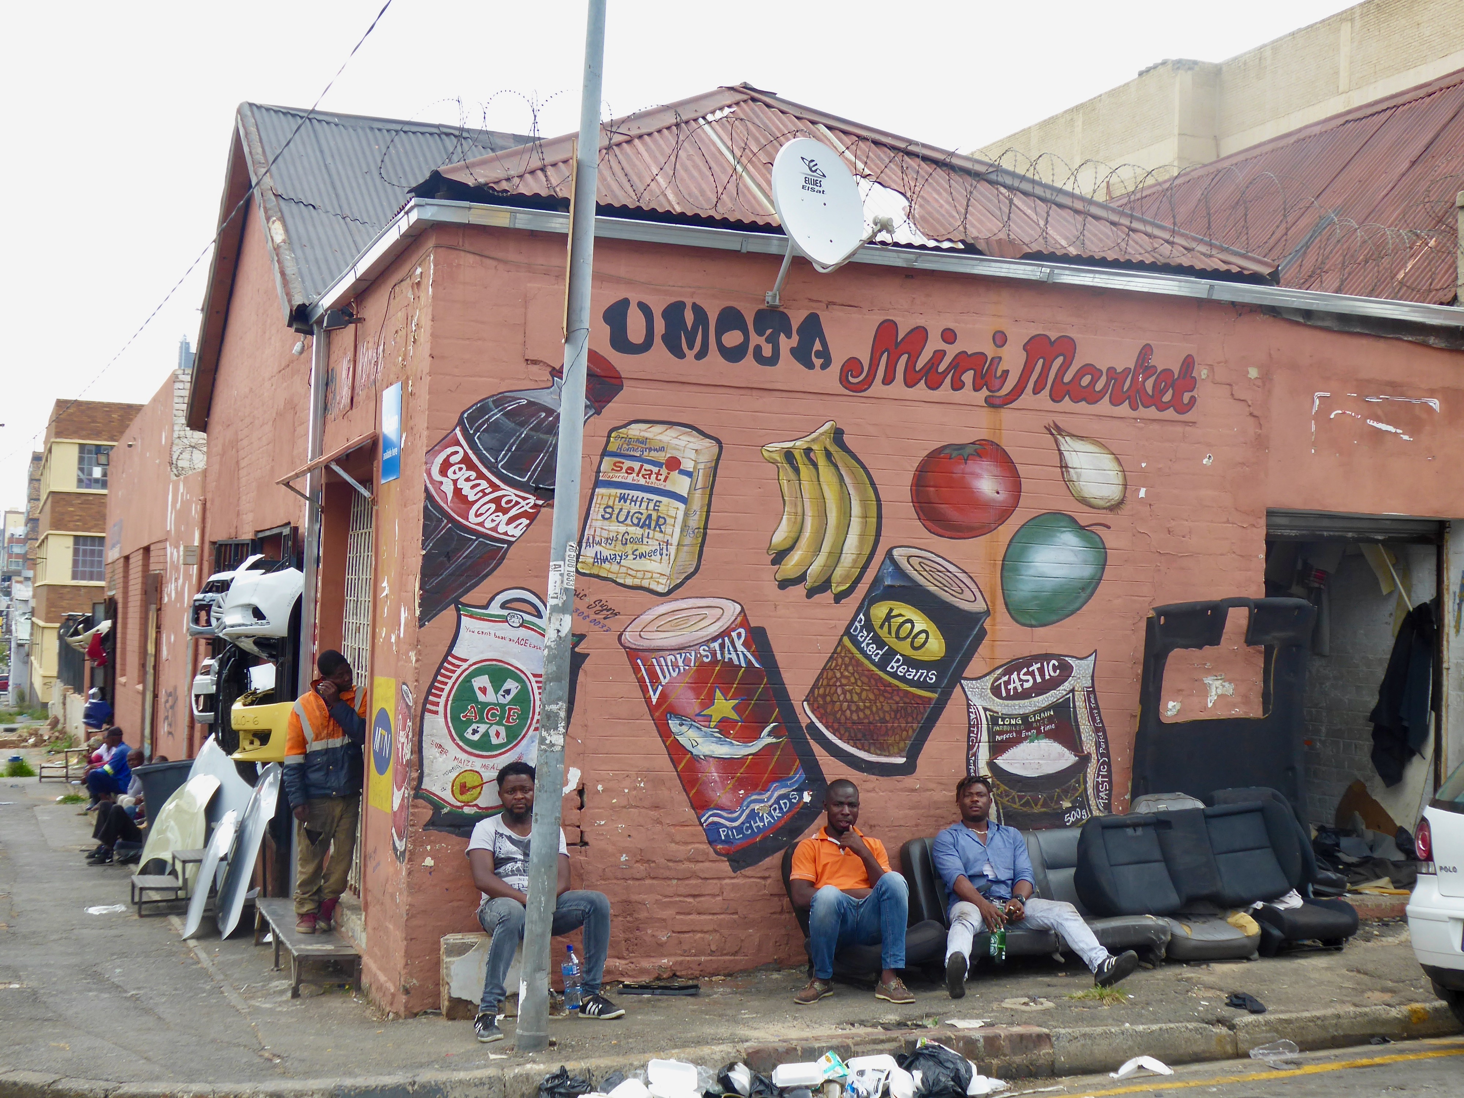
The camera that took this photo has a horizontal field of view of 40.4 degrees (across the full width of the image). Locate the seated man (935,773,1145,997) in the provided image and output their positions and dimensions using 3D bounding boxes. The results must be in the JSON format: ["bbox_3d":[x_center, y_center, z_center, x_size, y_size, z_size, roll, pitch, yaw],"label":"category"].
[{"bbox_3d":[1.416,1.627,9.695,0.855,0.968,1.009,2,-3,-4],"label":"seated man"}]

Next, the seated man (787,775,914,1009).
[{"bbox_3d":[0.561,1.622,9.489,0.567,1.004,0.855,2,-3,-7],"label":"seated man"}]

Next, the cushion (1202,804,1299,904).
[{"bbox_3d":[2.730,1.608,10.485,0.484,0.536,0.175,-5,-19,-13],"label":"cushion"}]

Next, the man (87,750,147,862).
[{"bbox_3d":[-5.769,2.458,18.900,0.820,1.060,0.520,3,-3,-31],"label":"man"}]

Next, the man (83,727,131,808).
[{"bbox_3d":[-8.255,2.906,26.300,0.750,1.080,0.500,3,-3,-26],"label":"man"}]

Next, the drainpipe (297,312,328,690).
[{"bbox_3d":[-2.715,0.535,12.689,0.093,3.966,0.103,2,-3,-20],"label":"drainpipe"}]

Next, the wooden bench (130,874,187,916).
[{"bbox_3d":[-4.158,2.521,14.459,0.340,0.206,0.824,2,-3,-20],"label":"wooden bench"}]

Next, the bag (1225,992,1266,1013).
[{"bbox_3d":[2.251,1.987,8.744,0.185,0.077,0.154,2,-3,-5],"label":"bag"}]

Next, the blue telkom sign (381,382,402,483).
[{"bbox_3d":[-1.793,-0.602,10.386,0.031,0.515,0.556,2,-3,-20],"label":"blue telkom sign"}]

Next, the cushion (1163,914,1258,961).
[{"bbox_3d":[2.381,1.951,10.105,0.484,0.175,0.494,-1,3,-4],"label":"cushion"}]

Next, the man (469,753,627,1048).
[{"bbox_3d":[-0.856,1.599,9.153,0.721,1.184,0.783,2,-3,-8],"label":"man"}]

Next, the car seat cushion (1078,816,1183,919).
[{"bbox_3d":[2.029,1.625,10.174,0.505,0.536,0.175,-5,-19,-13],"label":"car seat cushion"}]

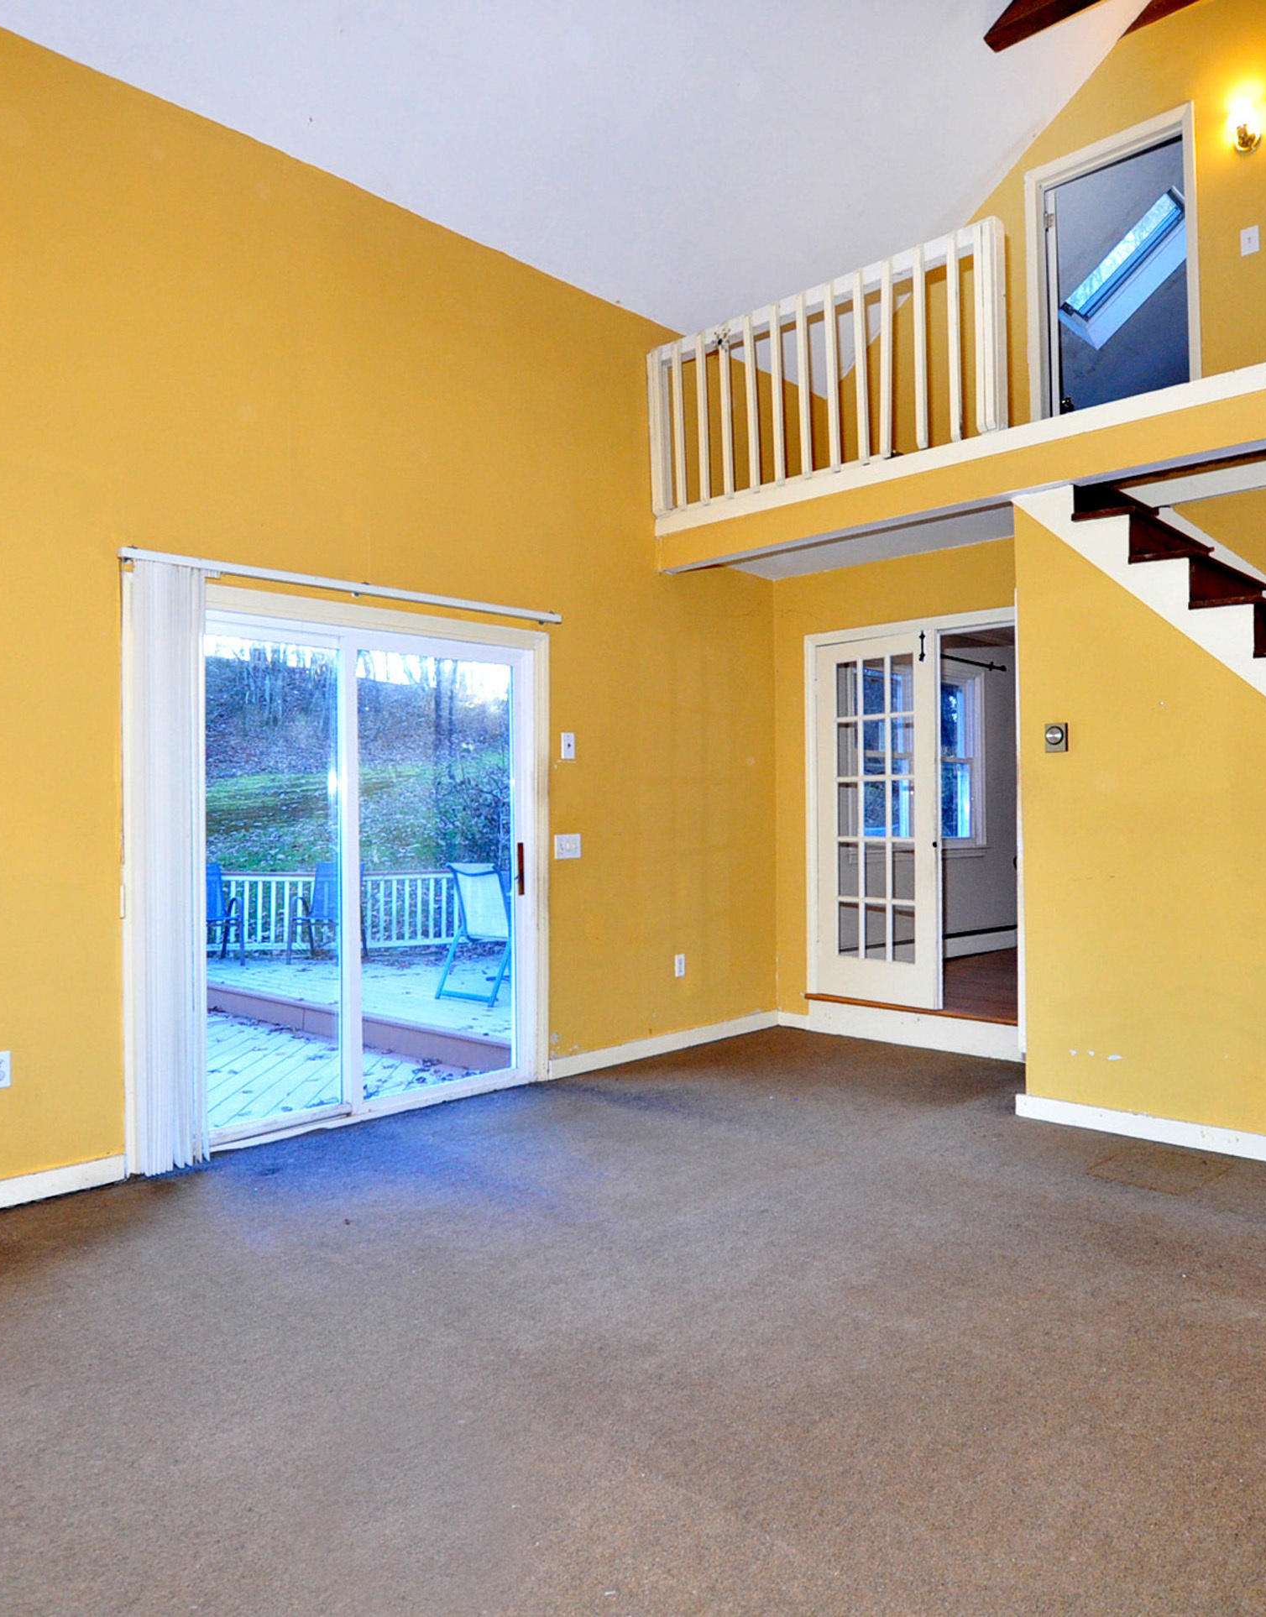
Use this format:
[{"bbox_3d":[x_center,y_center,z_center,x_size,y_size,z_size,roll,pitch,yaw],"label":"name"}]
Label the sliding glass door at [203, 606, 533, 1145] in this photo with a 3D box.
[{"bbox_3d":[-1.106,0.259,4.518,1.726,2.015,0.114,0,-1,-45],"label":"sliding glass door"}]

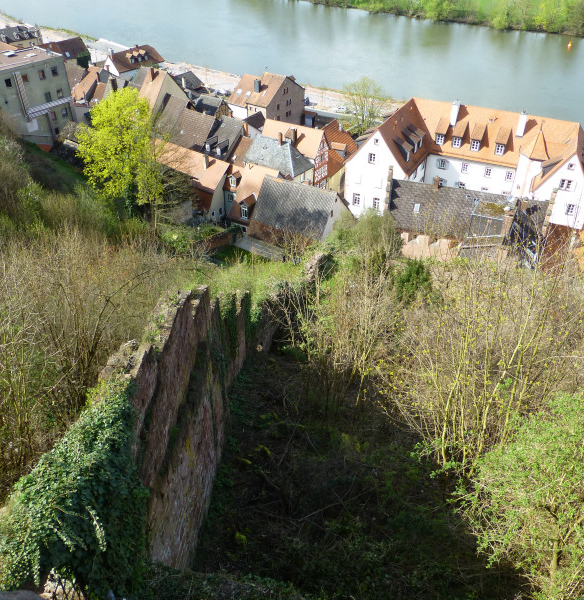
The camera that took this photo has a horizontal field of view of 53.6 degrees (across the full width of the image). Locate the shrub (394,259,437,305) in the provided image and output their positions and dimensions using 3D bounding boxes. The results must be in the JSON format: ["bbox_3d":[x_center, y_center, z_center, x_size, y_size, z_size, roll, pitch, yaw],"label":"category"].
[{"bbox_3d":[12.397,-1.807,58.000,3.900,3.800,3.600,-1,34,0],"label":"shrub"}]

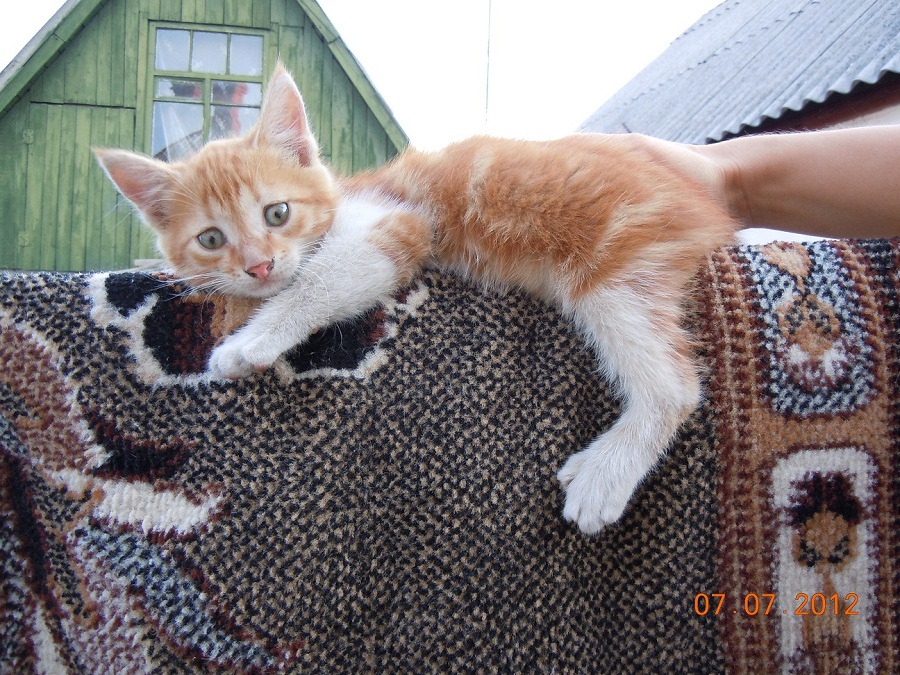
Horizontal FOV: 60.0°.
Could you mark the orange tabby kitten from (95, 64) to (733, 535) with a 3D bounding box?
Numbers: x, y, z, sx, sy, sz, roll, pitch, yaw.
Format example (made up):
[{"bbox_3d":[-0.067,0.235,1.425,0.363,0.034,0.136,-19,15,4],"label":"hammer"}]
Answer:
[{"bbox_3d":[-0.013,-0.019,0.388,0.295,0.215,0.130,2,1,-10],"label":"orange tabby kitten"}]

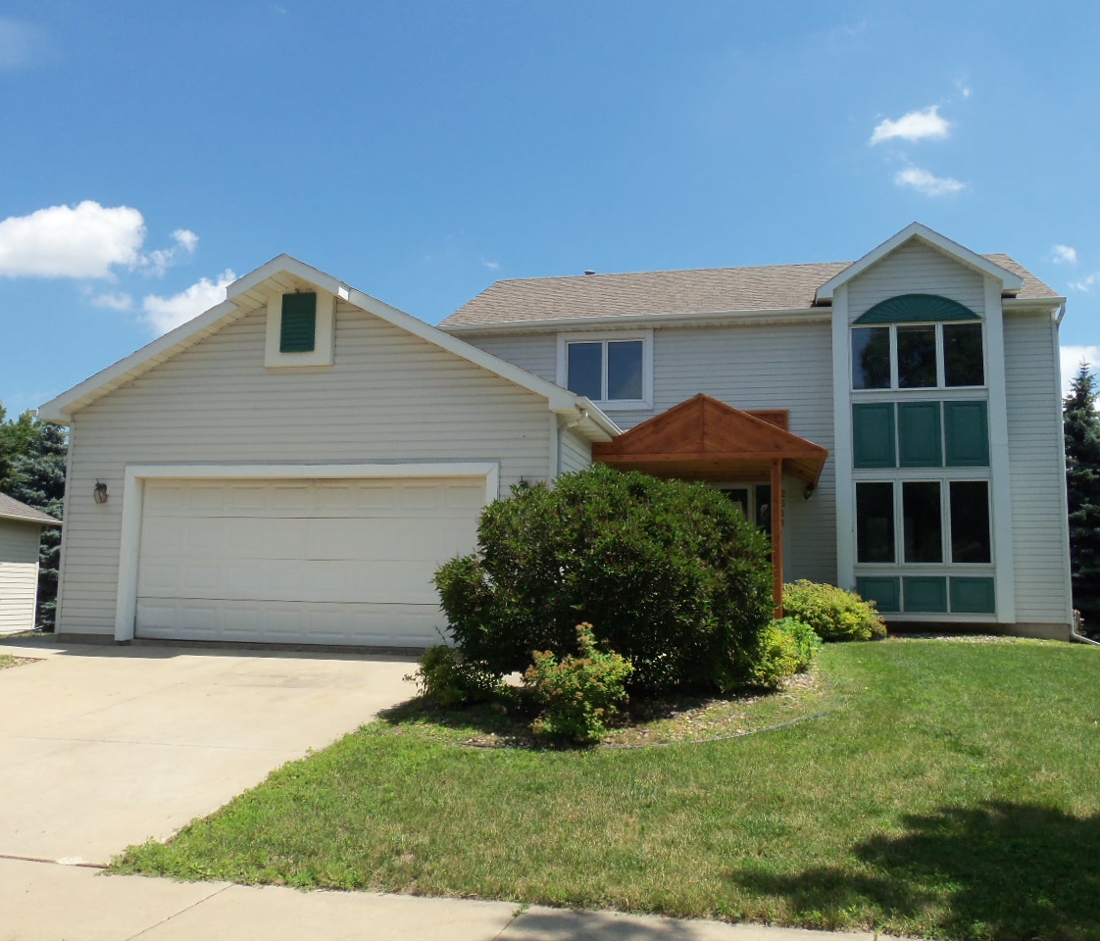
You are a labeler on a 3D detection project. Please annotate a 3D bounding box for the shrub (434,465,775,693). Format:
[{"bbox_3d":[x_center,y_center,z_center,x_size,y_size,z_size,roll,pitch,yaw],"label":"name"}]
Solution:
[{"bbox_3d":[0.658,1.077,11.312,3.466,2.289,2.500,-1,-7,12],"label":"shrub"}]

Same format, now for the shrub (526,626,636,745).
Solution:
[{"bbox_3d":[0.228,1.678,8.447,0.880,0.882,0.850,-1,-7,12],"label":"shrub"}]

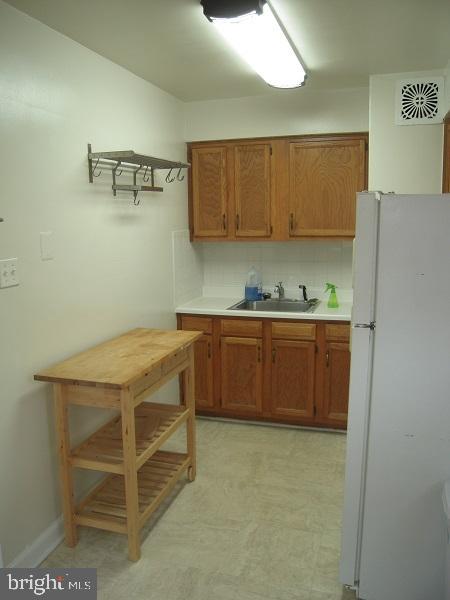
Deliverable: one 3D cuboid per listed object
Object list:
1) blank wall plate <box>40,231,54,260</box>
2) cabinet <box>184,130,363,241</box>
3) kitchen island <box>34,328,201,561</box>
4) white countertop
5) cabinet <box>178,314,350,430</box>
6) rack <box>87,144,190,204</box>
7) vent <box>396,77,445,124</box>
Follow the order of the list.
[{"bbox_3d":[-0.803,-0.247,2.206,0.009,0.120,0.083,3,10,17],"label":"blank wall plate"},{"bbox_3d":[0.409,-0.843,3.780,1.376,0.757,0.336,2,10,17],"label":"cabinet"},{"bbox_3d":[-0.471,0.708,2.593,0.430,0.900,1.000,2,10,17],"label":"kitchen island"},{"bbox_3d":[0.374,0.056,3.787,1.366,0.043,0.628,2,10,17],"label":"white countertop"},{"bbox_3d":[0.384,0.501,3.865,1.366,0.869,0.617,2,10,17],"label":"cabinet"},{"bbox_3d":[-0.472,-0.705,2.797,0.294,0.305,0.670,2,10,17],"label":"rack"},{"bbox_3d":[1.205,-1.230,3.003,0.280,0.279,0.020,2,10,17],"label":"vent"}]

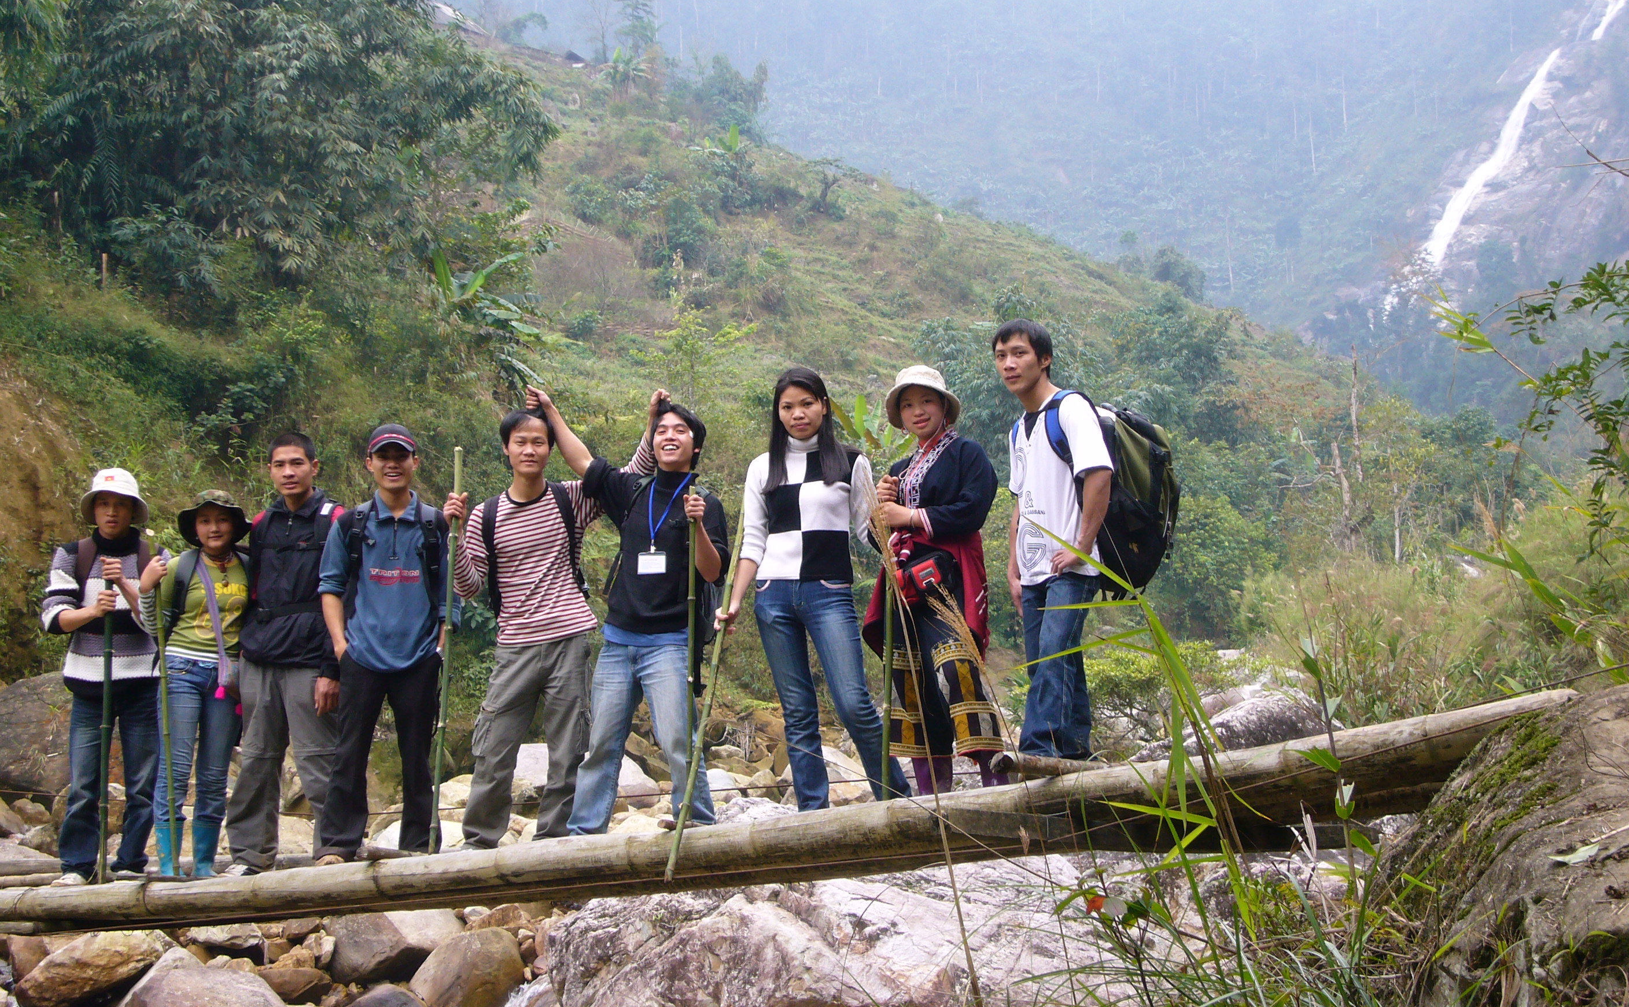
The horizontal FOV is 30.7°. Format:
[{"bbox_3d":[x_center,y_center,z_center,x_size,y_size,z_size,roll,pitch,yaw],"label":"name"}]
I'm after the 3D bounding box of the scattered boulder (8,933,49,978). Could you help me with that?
[{"bbox_3d":[-3.417,1.974,12.900,0.210,0.230,0.220,0,1,0],"label":"scattered boulder"}]

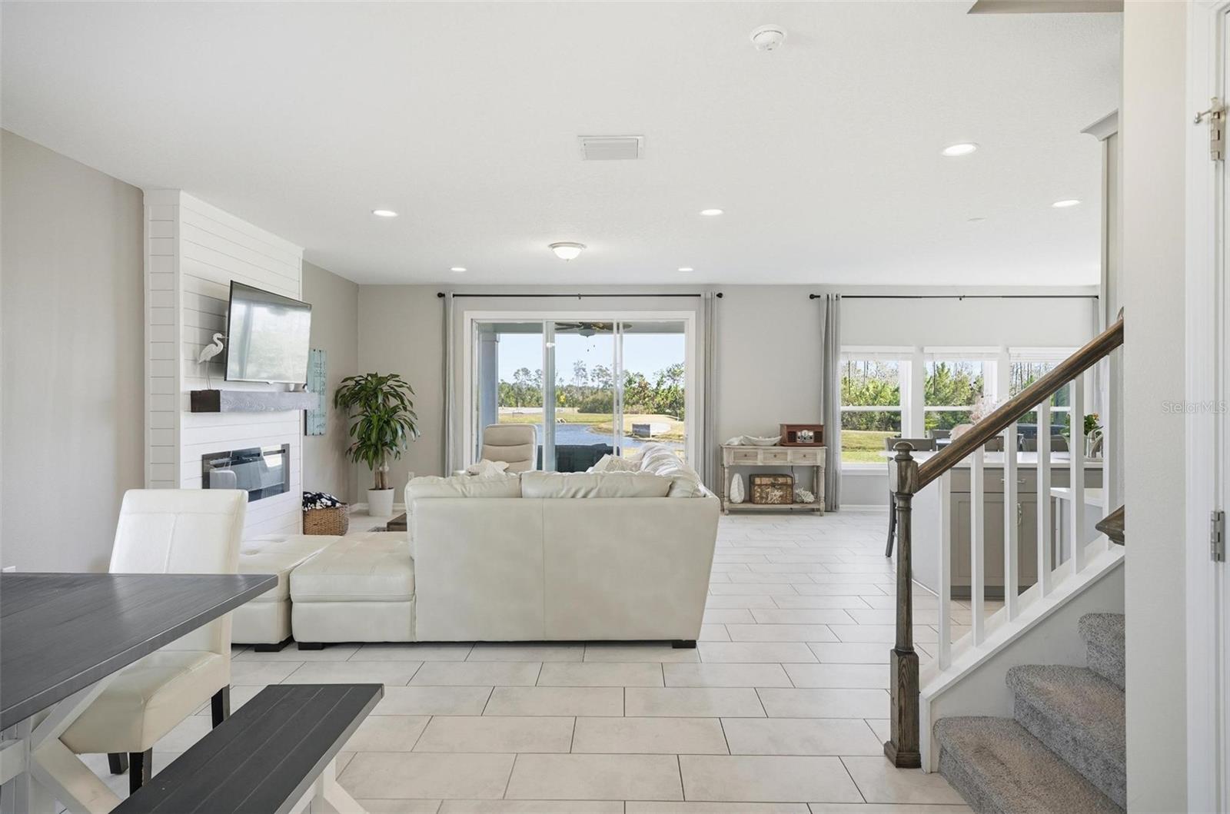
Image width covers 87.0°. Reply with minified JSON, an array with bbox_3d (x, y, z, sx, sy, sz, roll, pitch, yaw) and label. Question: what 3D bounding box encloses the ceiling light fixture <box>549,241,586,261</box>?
[{"bbox_3d":[-0.431,-1.410,5.904,0.346,0.150,0.346,0,1,1],"label":"ceiling light fixture"}]

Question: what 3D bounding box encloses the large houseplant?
[{"bbox_3d":[-2.788,0.430,7.668,0.940,1.700,0.840,0,1,0],"label":"large houseplant"}]

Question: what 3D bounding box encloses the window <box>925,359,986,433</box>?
[{"bbox_3d":[4.251,-0.011,7.935,0.920,1.440,0.120,0,1,1],"label":"window"}]

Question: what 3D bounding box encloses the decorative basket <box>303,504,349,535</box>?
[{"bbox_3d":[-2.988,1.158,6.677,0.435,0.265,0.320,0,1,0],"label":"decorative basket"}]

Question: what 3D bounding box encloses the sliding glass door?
[{"bbox_3d":[-0.435,0.065,8.125,2.757,2.421,0.120,0,1,0],"label":"sliding glass door"}]

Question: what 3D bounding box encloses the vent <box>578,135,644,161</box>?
[{"bbox_3d":[-0.022,-1.481,3.718,0.356,0.025,0.365,0,1,0],"label":"vent"}]

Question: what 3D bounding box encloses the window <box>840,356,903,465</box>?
[{"bbox_3d":[3.170,0.043,8.125,0.883,1.387,0.100,0,1,0],"label":"window"}]

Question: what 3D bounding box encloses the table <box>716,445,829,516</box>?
[{"bbox_3d":[1.878,0.879,7.790,1.265,0.820,0.340,0,1,1],"label":"table"}]

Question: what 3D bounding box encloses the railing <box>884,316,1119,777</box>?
[{"bbox_3d":[1.502,0.491,2.432,0.930,1.700,0.120,0,1,1],"label":"railing"}]

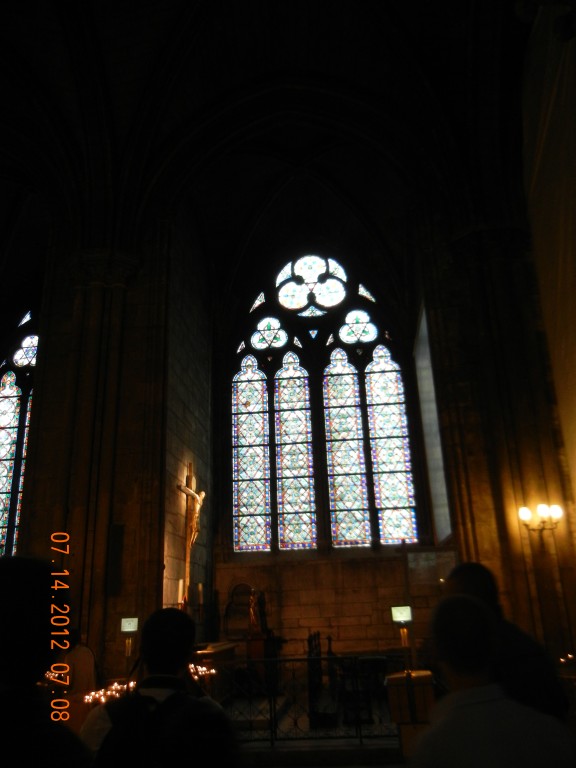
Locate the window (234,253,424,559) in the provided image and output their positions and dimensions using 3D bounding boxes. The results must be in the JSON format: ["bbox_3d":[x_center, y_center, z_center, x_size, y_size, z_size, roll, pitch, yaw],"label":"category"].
[{"bbox_3d":[0.647,0.144,14.654,3.793,6.833,0.300,-4,-20,5],"label":"window"}]

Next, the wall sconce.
[{"bbox_3d":[3.016,1.606,7.950,0.472,0.309,0.350,-4,-20,5],"label":"wall sconce"}]

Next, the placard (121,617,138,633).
[{"bbox_3d":[-1.887,2.873,7.939,0.201,0.142,0.030,-4,-20,5],"label":"placard"}]

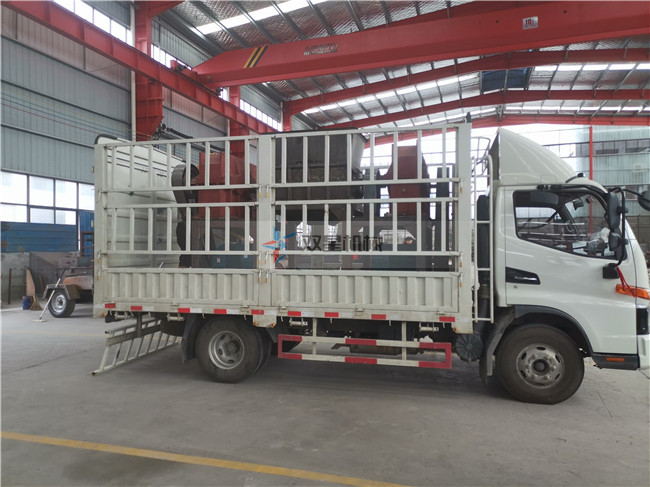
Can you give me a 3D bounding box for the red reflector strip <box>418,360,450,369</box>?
[{"bbox_3d":[1.110,1.222,5.097,0.318,0.054,0.025,0,-1,14],"label":"red reflector strip"}]

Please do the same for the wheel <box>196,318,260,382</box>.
[{"bbox_3d":[-1.098,1.194,5.832,0.775,0.775,0.210,0,-1,14],"label":"wheel"}]

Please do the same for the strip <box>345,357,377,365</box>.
[{"bbox_3d":[0.380,1.217,5.274,0.337,0.054,0.025,0,-1,14],"label":"strip"}]

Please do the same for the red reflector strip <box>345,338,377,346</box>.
[{"bbox_3d":[0.379,1.028,5.277,0.324,0.054,0.025,0,-1,14],"label":"red reflector strip"}]

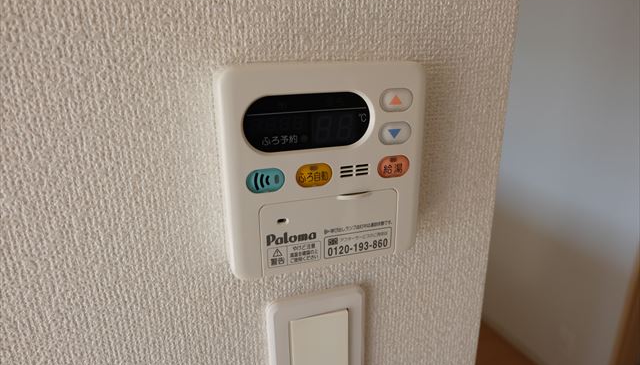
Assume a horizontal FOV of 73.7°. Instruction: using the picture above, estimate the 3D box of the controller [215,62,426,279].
[{"bbox_3d":[0.004,-0.008,0.256,0.121,0.122,0.021,-6,18,-16],"label":"controller"}]

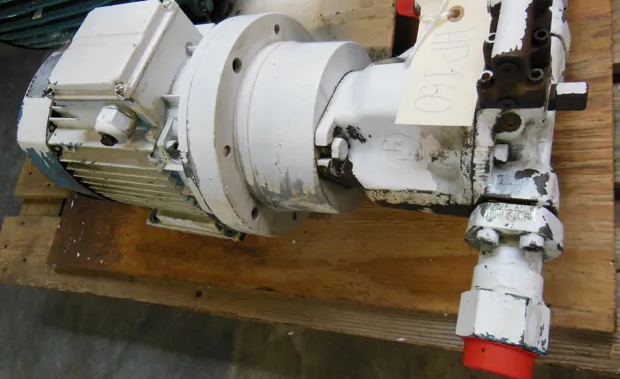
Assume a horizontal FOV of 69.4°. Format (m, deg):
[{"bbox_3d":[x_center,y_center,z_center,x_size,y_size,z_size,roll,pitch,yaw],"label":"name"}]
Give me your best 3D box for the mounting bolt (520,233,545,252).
[{"bbox_3d":[0.163,0.039,0.328,0.018,0.018,0.008,5,66,28],"label":"mounting bolt"}]

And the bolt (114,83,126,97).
[{"bbox_3d":[-0.178,-0.094,0.421,0.010,0.005,0.010,5,66,28],"label":"bolt"}]

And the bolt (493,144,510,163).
[{"bbox_3d":[0.150,-0.028,0.350,0.011,0.015,0.015,5,111,28],"label":"bolt"}]

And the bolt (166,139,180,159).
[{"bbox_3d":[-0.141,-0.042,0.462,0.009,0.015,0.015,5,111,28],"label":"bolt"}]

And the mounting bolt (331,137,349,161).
[{"bbox_3d":[0.028,-0.037,0.411,0.008,0.018,0.019,5,111,28],"label":"mounting bolt"}]

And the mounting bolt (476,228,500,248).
[{"bbox_3d":[0.136,0.037,0.342,0.018,0.018,0.008,5,66,28],"label":"mounting bolt"}]

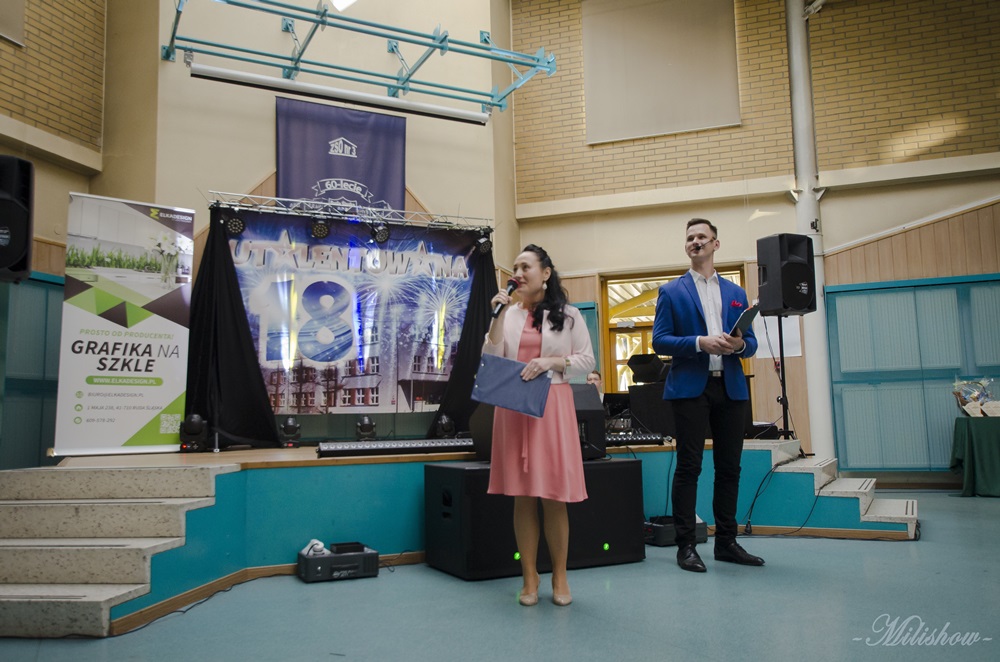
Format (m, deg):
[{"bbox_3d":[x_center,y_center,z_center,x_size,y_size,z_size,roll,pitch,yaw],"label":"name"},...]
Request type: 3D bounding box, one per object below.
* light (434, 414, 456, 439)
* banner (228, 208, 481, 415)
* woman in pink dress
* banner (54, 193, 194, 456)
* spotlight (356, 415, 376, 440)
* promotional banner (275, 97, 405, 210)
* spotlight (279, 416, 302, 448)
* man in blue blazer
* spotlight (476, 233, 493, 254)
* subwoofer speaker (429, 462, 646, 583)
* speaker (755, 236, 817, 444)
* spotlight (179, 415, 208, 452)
[{"bbox_3d":[-0.547,0.980,8.429,0.200,0.300,0.190,2,-7,-28],"label":"light"},{"bbox_3d":[-1.372,-0.172,8.354,2.800,1.990,0.050,2,-7,-28],"label":"banner"},{"bbox_3d":[0.168,0.393,3.779,0.500,1.594,0.400,-3,-6,16],"label":"woman in pink dress"},{"bbox_3d":[-3.072,-0.045,6.896,1.043,2.110,0.120,4,-8,-39],"label":"banner"},{"bbox_3d":[-1.290,0.953,8.035,0.200,0.300,0.190,2,-7,-28],"label":"spotlight"},{"bbox_3d":[-1.662,-1.608,8.827,1.432,1.600,0.050,2,-7,-28],"label":"promotional banner"},{"bbox_3d":[-1.938,0.929,7.691,0.200,0.300,0.190,2,-7,-28],"label":"spotlight"},{"bbox_3d":[1.107,0.312,4.601,0.580,1.894,0.420,-1,-6,0],"label":"man in blue blazer"},{"bbox_3d":[-0.166,-0.939,8.920,0.180,0.240,0.200,1,-7,-17],"label":"spotlight"},{"bbox_3d":[0.181,1.021,4.710,1.092,0.545,0.620,2,-7,-26],"label":"subwoofer speaker"},{"bbox_3d":[2.342,0.068,6.787,0.460,1.761,0.460,0,-6,-10],"label":"speaker"},{"bbox_3d":[-2.584,0.858,7.011,0.230,0.320,0.200,2,-7,-28],"label":"spotlight"}]

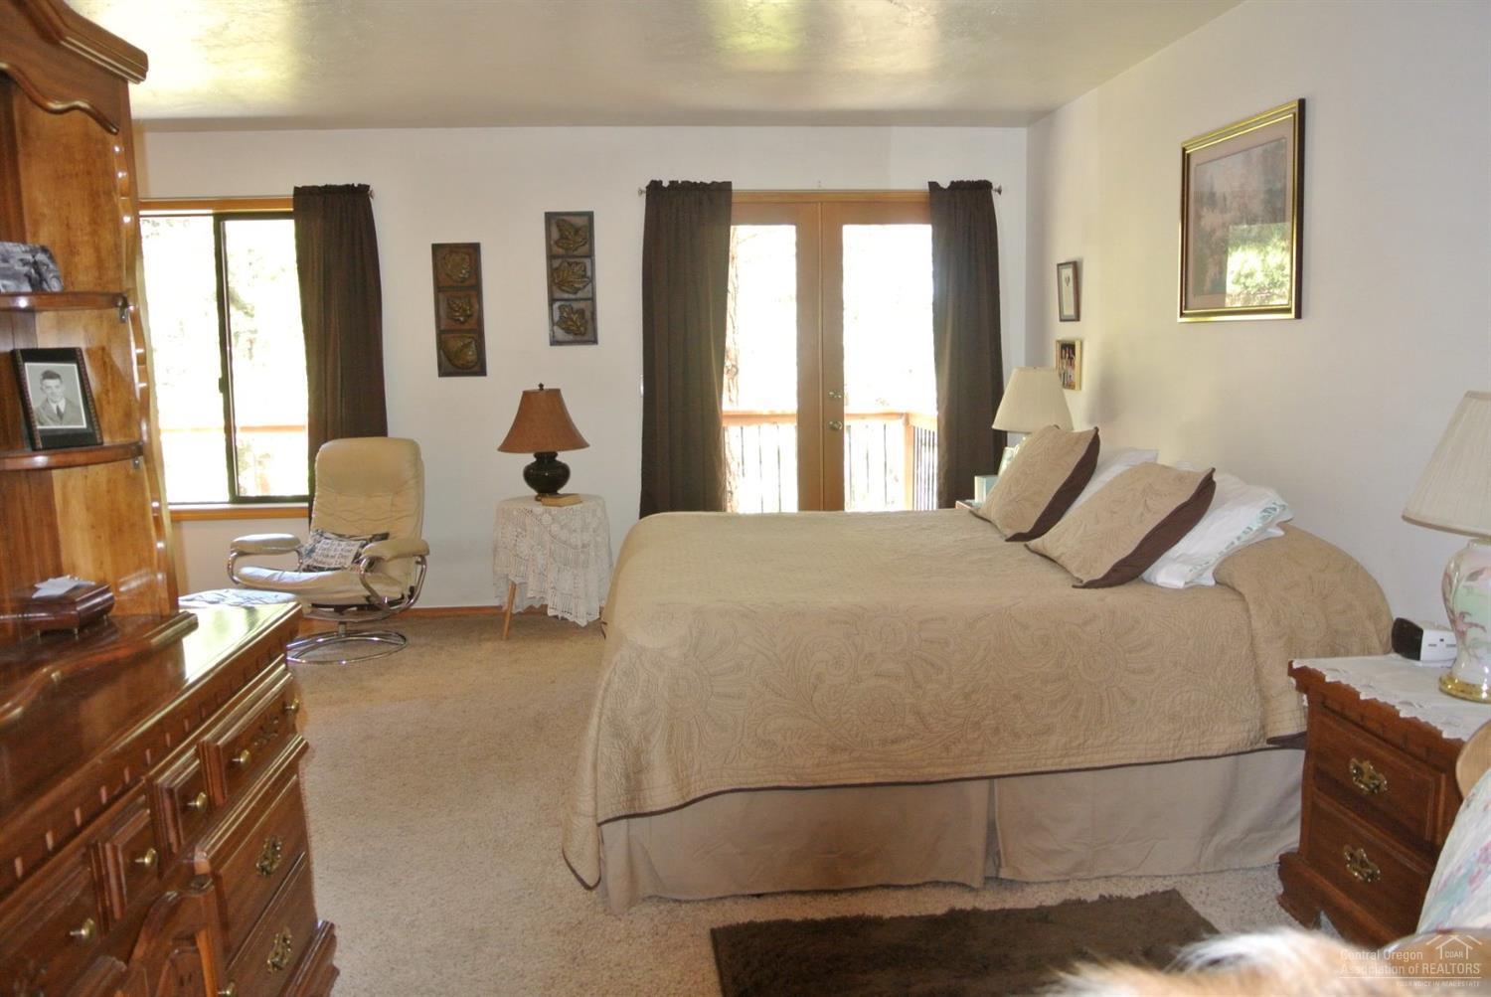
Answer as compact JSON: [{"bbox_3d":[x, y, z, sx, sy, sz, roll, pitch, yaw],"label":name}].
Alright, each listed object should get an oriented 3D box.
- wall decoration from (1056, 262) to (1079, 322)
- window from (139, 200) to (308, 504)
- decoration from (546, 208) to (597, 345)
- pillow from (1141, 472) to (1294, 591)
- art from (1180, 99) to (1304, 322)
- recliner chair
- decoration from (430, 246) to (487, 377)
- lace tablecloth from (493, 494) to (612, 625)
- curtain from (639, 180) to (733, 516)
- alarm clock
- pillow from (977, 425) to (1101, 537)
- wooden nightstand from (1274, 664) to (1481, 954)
[{"bbox_3d":[1.468,-0.936,5.263,0.025,0.275,0.210,-1,7,-5],"label":"wall decoration"},{"bbox_3d":[-2.530,-0.683,5.686,1.280,1.530,0.100,-1,7,-5],"label":"window"},{"bbox_3d":[-0.858,-1.087,5.747,0.240,0.659,0.030,-1,7,-5],"label":"decoration"},{"bbox_3d":[1.238,0.034,3.266,0.430,0.160,0.660,-34,9,-1],"label":"pillow"},{"bbox_3d":[1.661,-0.933,3.928,0.030,0.655,0.765,-2,7,-5],"label":"art"},{"bbox_3d":[-1.880,0.216,5.293,0.740,0.965,0.750,3,9,30],"label":"recliner chair"},{"bbox_3d":[-1.410,-0.927,5.721,0.237,0.657,0.030,-1,7,-5],"label":"decoration"},{"bbox_3d":[-0.936,0.295,5.649,0.560,0.570,0.540,-2,7,-5],"label":"lace tablecloth"},{"bbox_3d":[-0.277,-0.506,5.810,0.455,2.120,0.100,-1,7,-5],"label":"curtain"},{"bbox_3d":[1.581,0.331,2.682,0.105,0.090,0.120,-1,7,-5],"label":"alarm clock"},{"bbox_3d":[0.980,-0.079,3.945,0.170,0.450,0.630,38,2,-9],"label":"pillow"},{"bbox_3d":[1.504,0.697,2.437,0.440,0.578,0.635,-1,7,-5],"label":"wooden nightstand"}]

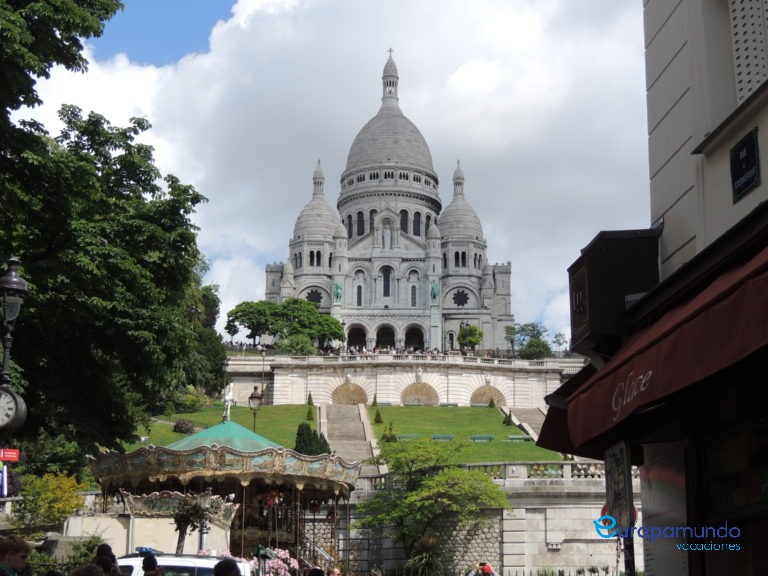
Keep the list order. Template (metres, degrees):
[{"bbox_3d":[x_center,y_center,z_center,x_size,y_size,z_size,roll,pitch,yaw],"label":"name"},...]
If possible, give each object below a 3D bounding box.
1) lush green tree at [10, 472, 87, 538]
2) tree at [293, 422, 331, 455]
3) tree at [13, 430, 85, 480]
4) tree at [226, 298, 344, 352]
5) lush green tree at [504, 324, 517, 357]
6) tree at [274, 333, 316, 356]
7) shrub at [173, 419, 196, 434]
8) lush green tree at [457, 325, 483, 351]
[{"bbox_3d":[-13.610,8.860,54.000,3.080,2.760,2.620,0,-13,0],"label":"lush green tree"},{"bbox_3d":[-7.790,16.330,143.000,4.080,3.790,3.060,0,-13,0],"label":"tree"},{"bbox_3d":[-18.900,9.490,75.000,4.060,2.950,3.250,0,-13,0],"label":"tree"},{"bbox_3d":[-15.980,6.170,216.000,19.150,9.110,12.450,0,-13,0],"label":"tree"},{"bbox_3d":[20.050,8.320,211.000,1.900,5.170,1.900,0,-13,0],"label":"lush green tree"},{"bbox_3d":[-13.830,8.910,208.000,6.560,3.980,5.580,0,-13,0],"label":"tree"},{"bbox_3d":[-23.680,16.440,158.000,2.850,1.910,2.420,0,-13,0],"label":"shrub"},{"bbox_3d":[13.940,8.150,217.000,4.240,4.480,4.030,0,-13,0],"label":"lush green tree"}]

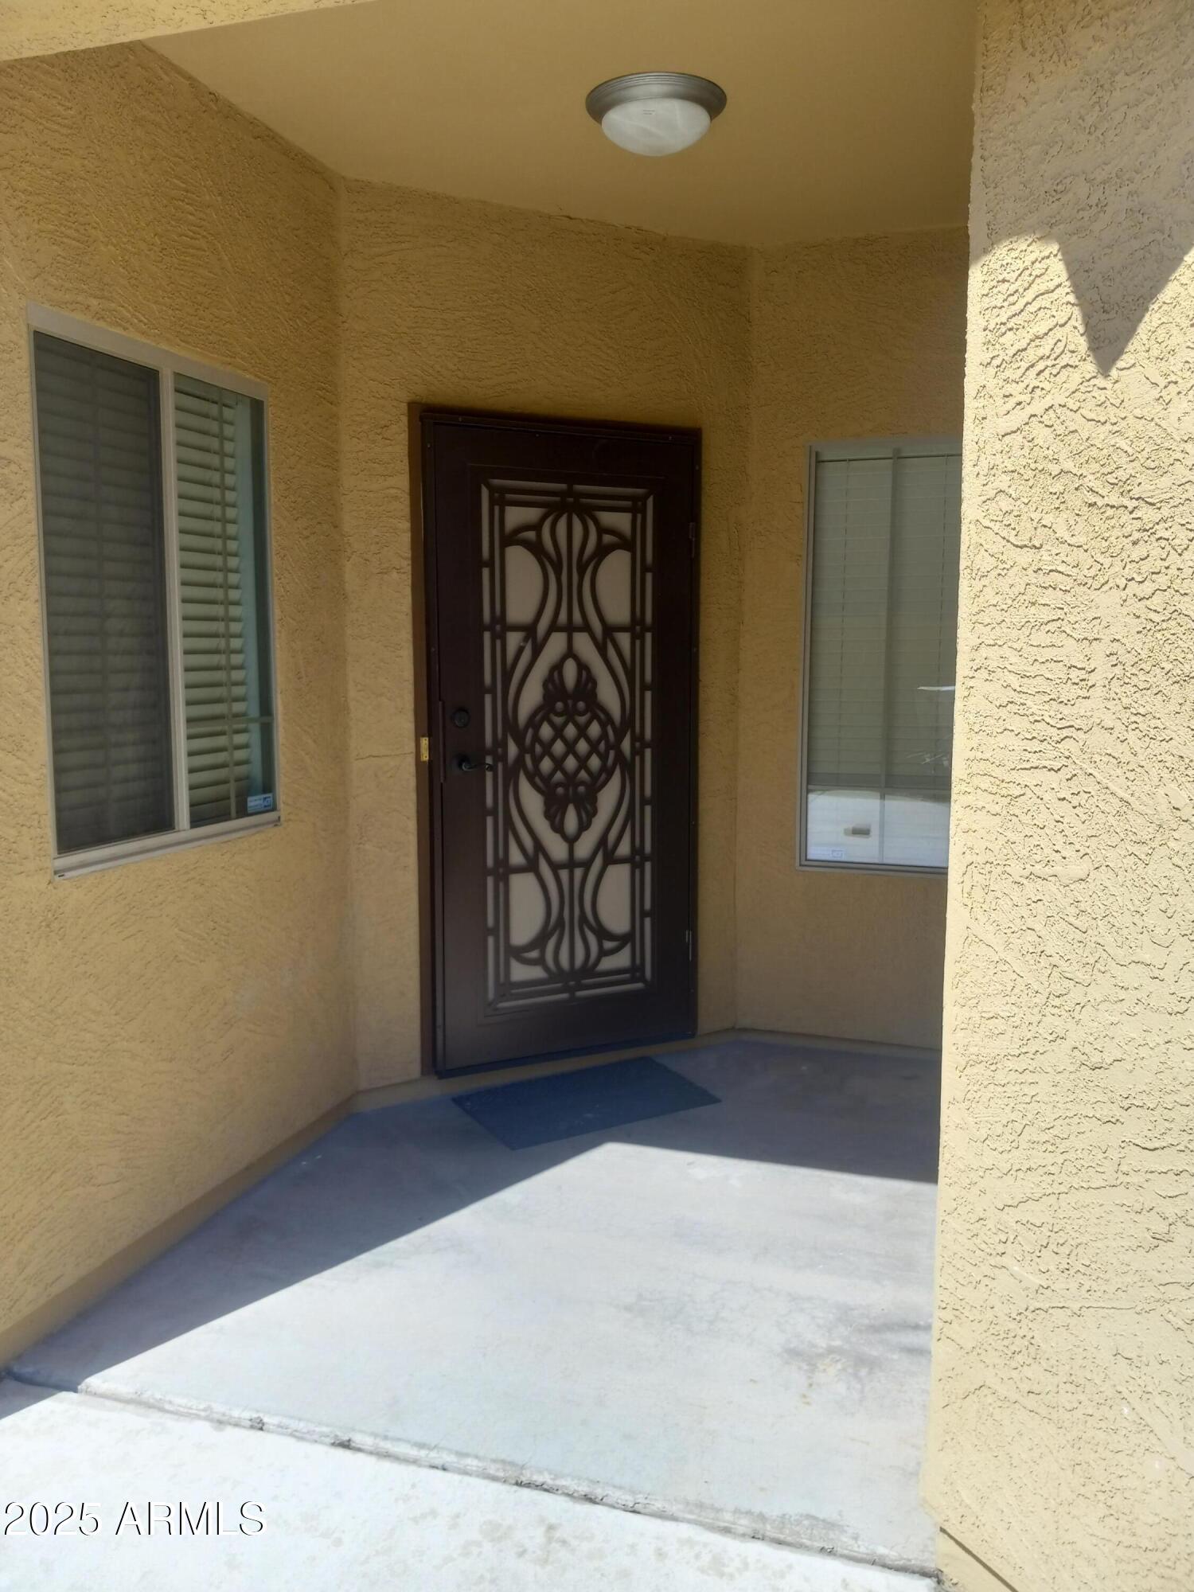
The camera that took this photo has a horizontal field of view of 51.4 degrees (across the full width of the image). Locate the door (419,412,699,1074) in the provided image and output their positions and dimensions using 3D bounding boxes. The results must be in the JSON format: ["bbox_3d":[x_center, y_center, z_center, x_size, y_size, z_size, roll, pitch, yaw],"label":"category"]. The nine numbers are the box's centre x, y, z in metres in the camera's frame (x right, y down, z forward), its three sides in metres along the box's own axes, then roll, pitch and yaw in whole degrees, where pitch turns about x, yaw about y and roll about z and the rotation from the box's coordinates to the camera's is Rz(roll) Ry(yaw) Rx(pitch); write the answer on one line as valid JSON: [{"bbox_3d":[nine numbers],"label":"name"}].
[{"bbox_3d":[-0.083,-0.146,4.061,0.975,2.070,0.080,-4,8,-27],"label":"door"}]

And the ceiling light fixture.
[{"bbox_3d":[0.146,-1.640,3.043,0.343,0.108,0.343,0,7,0],"label":"ceiling light fixture"}]

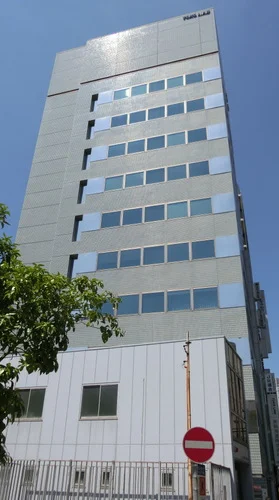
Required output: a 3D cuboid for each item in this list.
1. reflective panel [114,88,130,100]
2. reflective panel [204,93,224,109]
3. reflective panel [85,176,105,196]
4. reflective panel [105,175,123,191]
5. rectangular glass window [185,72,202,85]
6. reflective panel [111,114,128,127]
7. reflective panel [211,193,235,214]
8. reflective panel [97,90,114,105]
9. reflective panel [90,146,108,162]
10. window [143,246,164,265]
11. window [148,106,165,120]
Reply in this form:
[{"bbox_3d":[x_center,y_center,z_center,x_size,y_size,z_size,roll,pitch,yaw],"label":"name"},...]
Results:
[{"bbox_3d":[-1.545,-13.785,37.104,1.448,1.291,0.120,-7,-32,15],"label":"reflective panel"},{"bbox_3d":[5.995,-11.819,33.344,1.462,1.528,0.120,-7,-32,15],"label":"reflective panel"},{"bbox_3d":[-3.507,-5.092,33.366,1.505,1.505,0.100,-7,-32,15],"label":"reflective panel"},{"bbox_3d":[-1.995,-5.285,32.972,1.517,1.351,0.100,-7,-32,15],"label":"reflective panel"},{"bbox_3d":[4.776,-15.069,36.643,1.517,1.351,0.100,-7,-32,15],"label":"rectangular glass window"},{"bbox_3d":[-1.661,-10.881,35.340,1.448,1.291,0.120,-7,-32,15],"label":"reflective panel"},{"bbox_3d":[5.594,-3.064,27.868,1.441,1.406,0.150,-7,-32,15],"label":"reflective panel"},{"bbox_3d":[-2.977,-13.297,36.487,1.411,1.489,0.100,-7,-32,15],"label":"reflective panel"},{"bbox_3d":[-3.184,-7.613,33.042,1.428,1.357,0.100,-7,-32,15],"label":"reflective panel"},{"bbox_3d":[0.948,0.353,27.320,1.382,1.275,0.150,-7,-32,15],"label":"window"},{"bbox_3d":[1.487,-11.918,36.486,1.494,1.368,0.100,-7,-33,14],"label":"window"}]

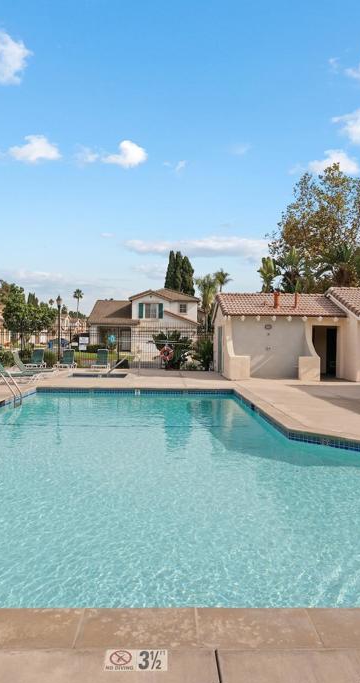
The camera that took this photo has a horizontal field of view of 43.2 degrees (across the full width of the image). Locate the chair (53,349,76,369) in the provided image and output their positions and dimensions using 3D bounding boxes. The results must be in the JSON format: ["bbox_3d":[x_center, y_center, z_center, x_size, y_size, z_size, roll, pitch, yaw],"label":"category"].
[{"bbox_3d":[-5.620,0.921,22.500,0.660,1.030,1.830,0,0,-1],"label":"chair"}]

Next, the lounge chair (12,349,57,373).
[{"bbox_3d":[-5.767,0.856,18.105,1.750,1.000,0.650,1,0,-2],"label":"lounge chair"}]

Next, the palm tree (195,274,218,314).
[{"bbox_3d":[2.956,-3.176,52.025,2.750,8.961,2.750,1,0,-2],"label":"palm tree"}]

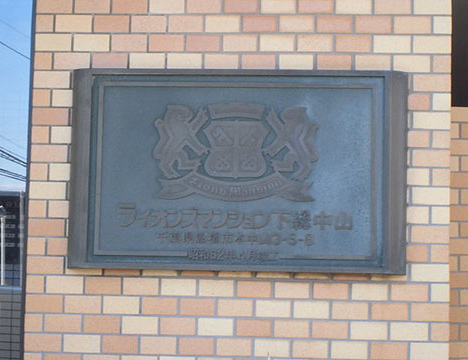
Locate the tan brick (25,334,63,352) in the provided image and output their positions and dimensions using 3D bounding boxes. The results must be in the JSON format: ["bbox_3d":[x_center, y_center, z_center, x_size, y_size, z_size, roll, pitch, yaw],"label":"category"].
[{"bbox_3d":[-0.498,0.428,4.045,0.095,0.046,0.030,1,-6,5],"label":"tan brick"}]

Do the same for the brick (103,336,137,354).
[{"bbox_3d":[-0.301,0.434,4.086,0.096,0.046,0.030,1,-6,5],"label":"brick"}]

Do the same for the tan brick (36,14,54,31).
[{"bbox_3d":[-0.505,-0.417,4.145,0.047,0.045,0.040,1,-5,5],"label":"tan brick"}]

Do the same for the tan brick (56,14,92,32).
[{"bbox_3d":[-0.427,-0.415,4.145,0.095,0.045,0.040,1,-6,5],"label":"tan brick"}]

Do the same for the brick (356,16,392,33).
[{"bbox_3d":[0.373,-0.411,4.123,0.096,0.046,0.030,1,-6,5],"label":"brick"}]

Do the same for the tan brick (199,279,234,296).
[{"bbox_3d":[-0.045,0.283,4.023,0.095,0.046,0.030,1,-6,5],"label":"tan brick"}]

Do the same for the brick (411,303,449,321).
[{"bbox_3d":[0.502,0.340,3.972,0.095,0.046,0.030,1,-6,5],"label":"brick"}]

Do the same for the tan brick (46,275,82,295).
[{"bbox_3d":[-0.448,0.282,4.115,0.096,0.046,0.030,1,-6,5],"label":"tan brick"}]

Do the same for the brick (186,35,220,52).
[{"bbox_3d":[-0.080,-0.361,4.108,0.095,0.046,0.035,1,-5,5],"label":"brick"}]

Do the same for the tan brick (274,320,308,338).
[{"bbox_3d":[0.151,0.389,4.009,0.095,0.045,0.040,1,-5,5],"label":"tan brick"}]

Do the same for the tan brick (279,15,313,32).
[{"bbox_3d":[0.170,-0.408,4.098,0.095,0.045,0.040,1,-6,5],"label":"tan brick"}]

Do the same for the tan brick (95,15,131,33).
[{"bbox_3d":[-0.324,-0.416,4.132,0.094,0.046,0.040,1,-6,5],"label":"tan brick"}]

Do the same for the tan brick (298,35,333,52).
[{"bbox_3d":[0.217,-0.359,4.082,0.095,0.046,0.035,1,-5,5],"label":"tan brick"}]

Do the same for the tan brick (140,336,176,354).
[{"bbox_3d":[-0.200,0.435,4.077,0.096,0.046,0.030,1,-6,5],"label":"tan brick"}]

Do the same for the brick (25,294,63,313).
[{"bbox_3d":[-0.498,0.327,4.068,0.094,0.046,0.040,1,-6,5],"label":"brick"}]

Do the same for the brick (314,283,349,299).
[{"bbox_3d":[0.253,0.288,3.998,0.095,0.046,0.030,1,-6,5],"label":"brick"}]

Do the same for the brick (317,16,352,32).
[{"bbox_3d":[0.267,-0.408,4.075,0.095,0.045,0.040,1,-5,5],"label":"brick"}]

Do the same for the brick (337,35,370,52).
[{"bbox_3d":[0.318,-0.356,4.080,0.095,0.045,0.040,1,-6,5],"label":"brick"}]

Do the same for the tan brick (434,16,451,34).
[{"bbox_3d":[0.550,-0.403,4.072,0.046,0.046,0.065,1,-5,5],"label":"tan brick"}]

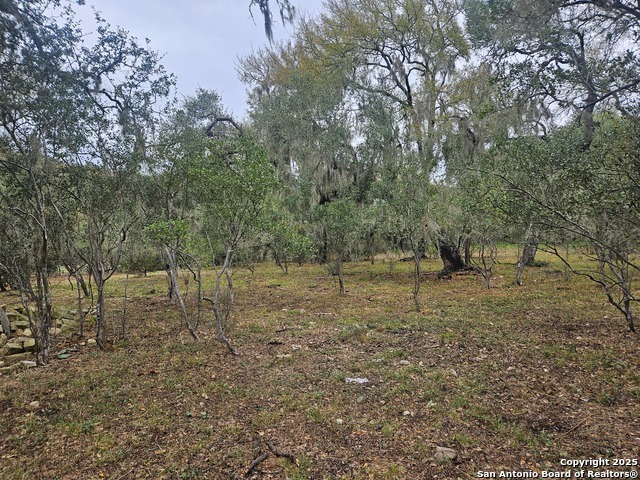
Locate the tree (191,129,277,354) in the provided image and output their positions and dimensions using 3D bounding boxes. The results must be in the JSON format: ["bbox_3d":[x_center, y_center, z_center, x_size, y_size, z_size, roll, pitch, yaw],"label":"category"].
[{"bbox_3d":[-1.160,0.060,5.800,1.170,3.000,1.150,0,0,0],"label":"tree"}]

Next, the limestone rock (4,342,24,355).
[{"bbox_3d":[-4.000,1.420,5.570,0.250,0.130,0.200,0,0,-27],"label":"limestone rock"}]

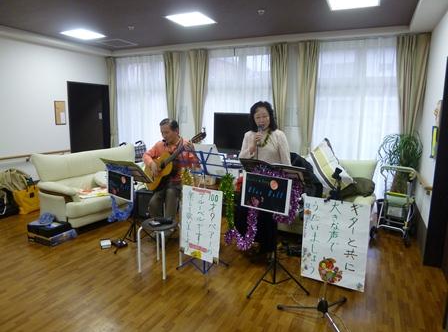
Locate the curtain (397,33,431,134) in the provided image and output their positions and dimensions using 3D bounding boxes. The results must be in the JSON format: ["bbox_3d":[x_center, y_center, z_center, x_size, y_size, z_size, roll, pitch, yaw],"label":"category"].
[{"bbox_3d":[2.413,-0.465,4.188,0.400,2.480,0.160,5,11,24],"label":"curtain"}]

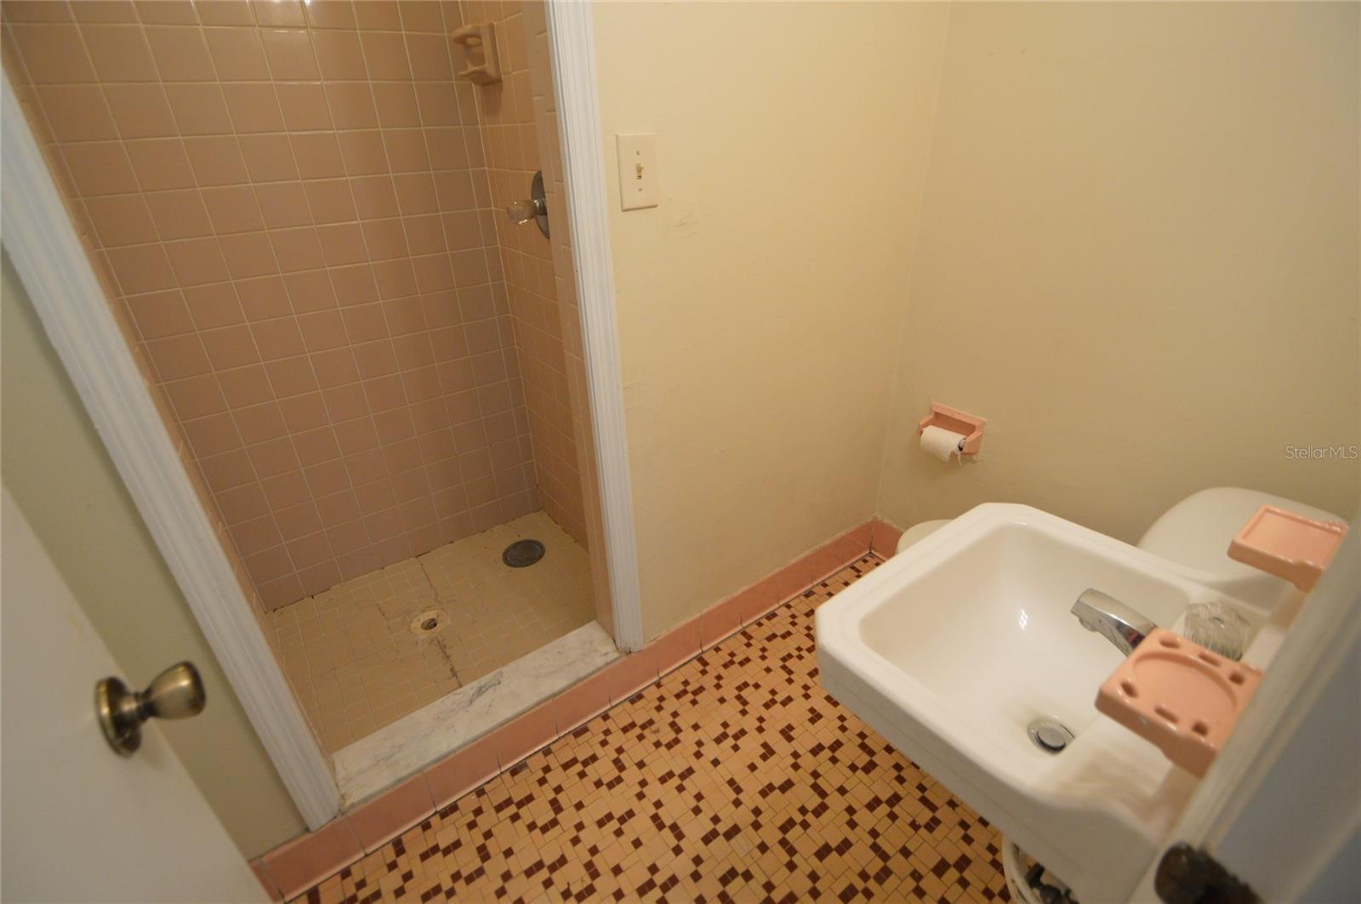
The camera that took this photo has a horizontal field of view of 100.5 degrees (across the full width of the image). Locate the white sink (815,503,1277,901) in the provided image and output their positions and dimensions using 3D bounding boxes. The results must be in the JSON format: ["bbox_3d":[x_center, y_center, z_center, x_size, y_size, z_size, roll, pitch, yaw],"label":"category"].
[{"bbox_3d":[0.439,0.254,0.707,0.494,0.265,0.372,-19,31,-30],"label":"white sink"}]

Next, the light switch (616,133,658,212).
[{"bbox_3d":[-0.079,-0.510,1.032,0.079,0.124,0.020,-19,31,-30],"label":"light switch"}]

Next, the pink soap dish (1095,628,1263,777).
[{"bbox_3d":[0.392,0.191,0.441,0.110,0.038,0.076,-19,31,-30],"label":"pink soap dish"}]

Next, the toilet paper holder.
[{"bbox_3d":[0.754,-0.055,1.598,0.085,0.107,0.164,-19,31,-30],"label":"toilet paper holder"}]

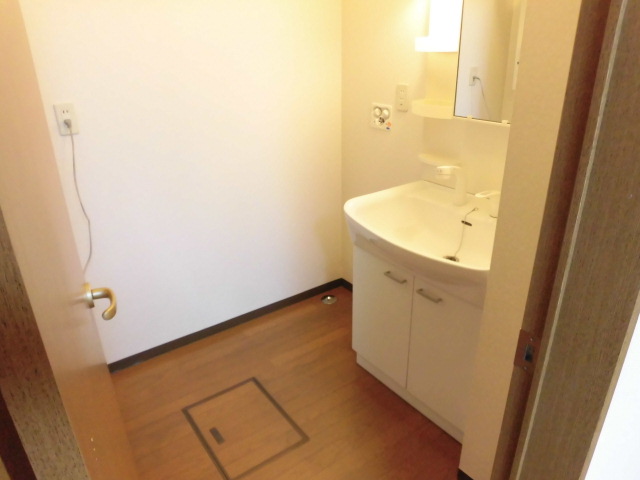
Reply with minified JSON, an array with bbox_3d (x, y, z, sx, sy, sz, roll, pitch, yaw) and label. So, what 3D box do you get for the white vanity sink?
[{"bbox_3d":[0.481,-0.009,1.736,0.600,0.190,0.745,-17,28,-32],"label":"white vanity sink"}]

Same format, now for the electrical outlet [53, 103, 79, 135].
[{"bbox_3d":[-0.997,-0.475,1.752,0.071,0.118,0.014,-17,28,-32],"label":"electrical outlet"}]

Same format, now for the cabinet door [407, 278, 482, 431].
[{"bbox_3d":[0.480,0.439,1.674,0.022,0.555,0.365,-17,28,-32],"label":"cabinet door"}]

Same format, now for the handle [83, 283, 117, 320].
[{"bbox_3d":[-0.469,0.133,0.961,0.055,0.054,0.118,-12,25,-23],"label":"handle"}]

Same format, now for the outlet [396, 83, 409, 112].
[{"bbox_3d":[0.396,-0.681,2.139,0.014,0.122,0.070,-17,28,-32],"label":"outlet"}]

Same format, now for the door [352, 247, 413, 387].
[{"bbox_3d":[0.267,0.327,1.946,0.022,0.555,0.365,-17,28,-32],"label":"door"}]

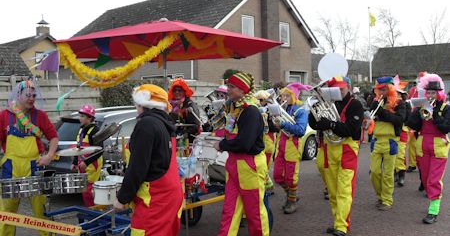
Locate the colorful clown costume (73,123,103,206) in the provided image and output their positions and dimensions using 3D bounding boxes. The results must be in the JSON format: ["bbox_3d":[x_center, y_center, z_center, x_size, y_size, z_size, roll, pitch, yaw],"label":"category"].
[{"bbox_3d":[-1.726,0.730,5.714,0.450,1.250,0.380,2,4,43],"label":"colorful clown costume"}]

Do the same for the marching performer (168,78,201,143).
[{"bbox_3d":[-0.538,0.411,6.049,0.550,1.830,0.450,-1,3,6],"label":"marching performer"}]

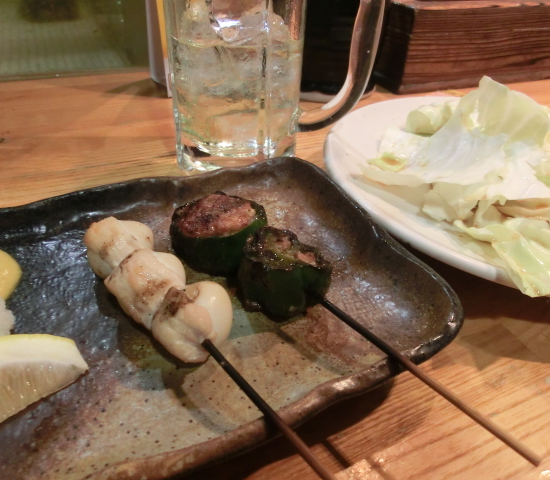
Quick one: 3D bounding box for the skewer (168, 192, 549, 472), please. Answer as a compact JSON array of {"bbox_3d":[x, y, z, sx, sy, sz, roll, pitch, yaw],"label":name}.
[{"bbox_3d":[0.015,0.024,0.159,0.041,0.025,0.157,-27,47,-34],"label":"skewer"}]

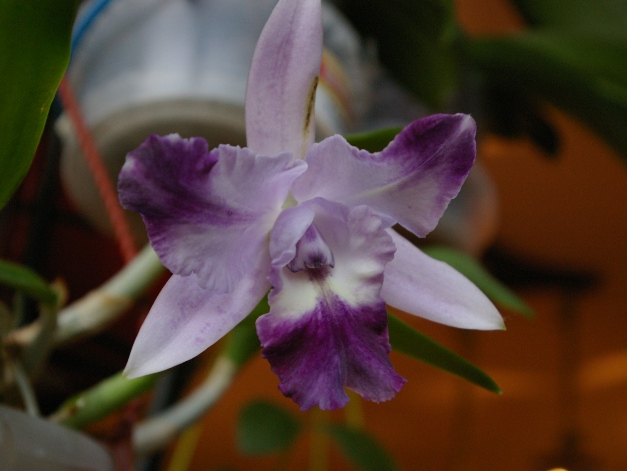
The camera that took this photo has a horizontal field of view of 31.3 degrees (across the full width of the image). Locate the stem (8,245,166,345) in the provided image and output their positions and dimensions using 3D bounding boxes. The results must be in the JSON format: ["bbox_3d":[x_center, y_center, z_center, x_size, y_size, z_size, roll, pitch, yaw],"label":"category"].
[{"bbox_3d":[-0.084,0.022,0.425,0.069,0.013,0.013,-29,0,8],"label":"stem"}]

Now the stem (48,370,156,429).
[{"bbox_3d":[-0.073,0.058,0.403,0.041,0.010,0.010,-22,0,-7],"label":"stem"}]

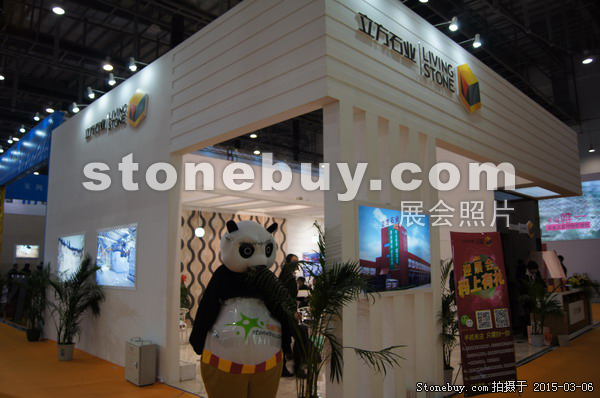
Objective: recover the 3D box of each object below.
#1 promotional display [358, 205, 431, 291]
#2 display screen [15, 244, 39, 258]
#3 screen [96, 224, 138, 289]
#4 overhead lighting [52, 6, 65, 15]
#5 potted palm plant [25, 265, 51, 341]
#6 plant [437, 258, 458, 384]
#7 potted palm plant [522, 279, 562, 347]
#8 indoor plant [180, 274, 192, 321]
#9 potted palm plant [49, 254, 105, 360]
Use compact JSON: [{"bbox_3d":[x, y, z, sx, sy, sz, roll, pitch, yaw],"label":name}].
[{"bbox_3d":[1.041,0.534,4.734,0.060,0.826,1.356,-9,-12,44],"label":"promotional display"},{"bbox_3d":[-9.715,1.887,16.000,0.080,0.440,0.730,-9,-12,44],"label":"display screen"},{"bbox_3d":[-3.154,1.007,7.663,1.570,1.020,0.060,-9,-12,44],"label":"screen"},{"bbox_3d":[-8.952,-6.988,16.656,0.430,0.200,0.430,-9,-12,44],"label":"overhead lighting"},{"bbox_3d":[-5.900,2.292,10.099,0.550,1.680,0.550,4,-10,-29],"label":"potted palm plant"},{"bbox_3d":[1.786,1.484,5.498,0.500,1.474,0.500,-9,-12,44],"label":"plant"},{"bbox_3d":[4.477,2.053,8.296,0.660,1.220,0.640,-5,-10,27],"label":"potted palm plant"},{"bbox_3d":[-2.827,2.437,10.950,0.400,1.150,0.400,-9,-12,44],"label":"indoor plant"},{"bbox_3d":[-3.935,1.877,7.910,0.880,1.780,0.860,4,-10,-26],"label":"potted palm plant"}]

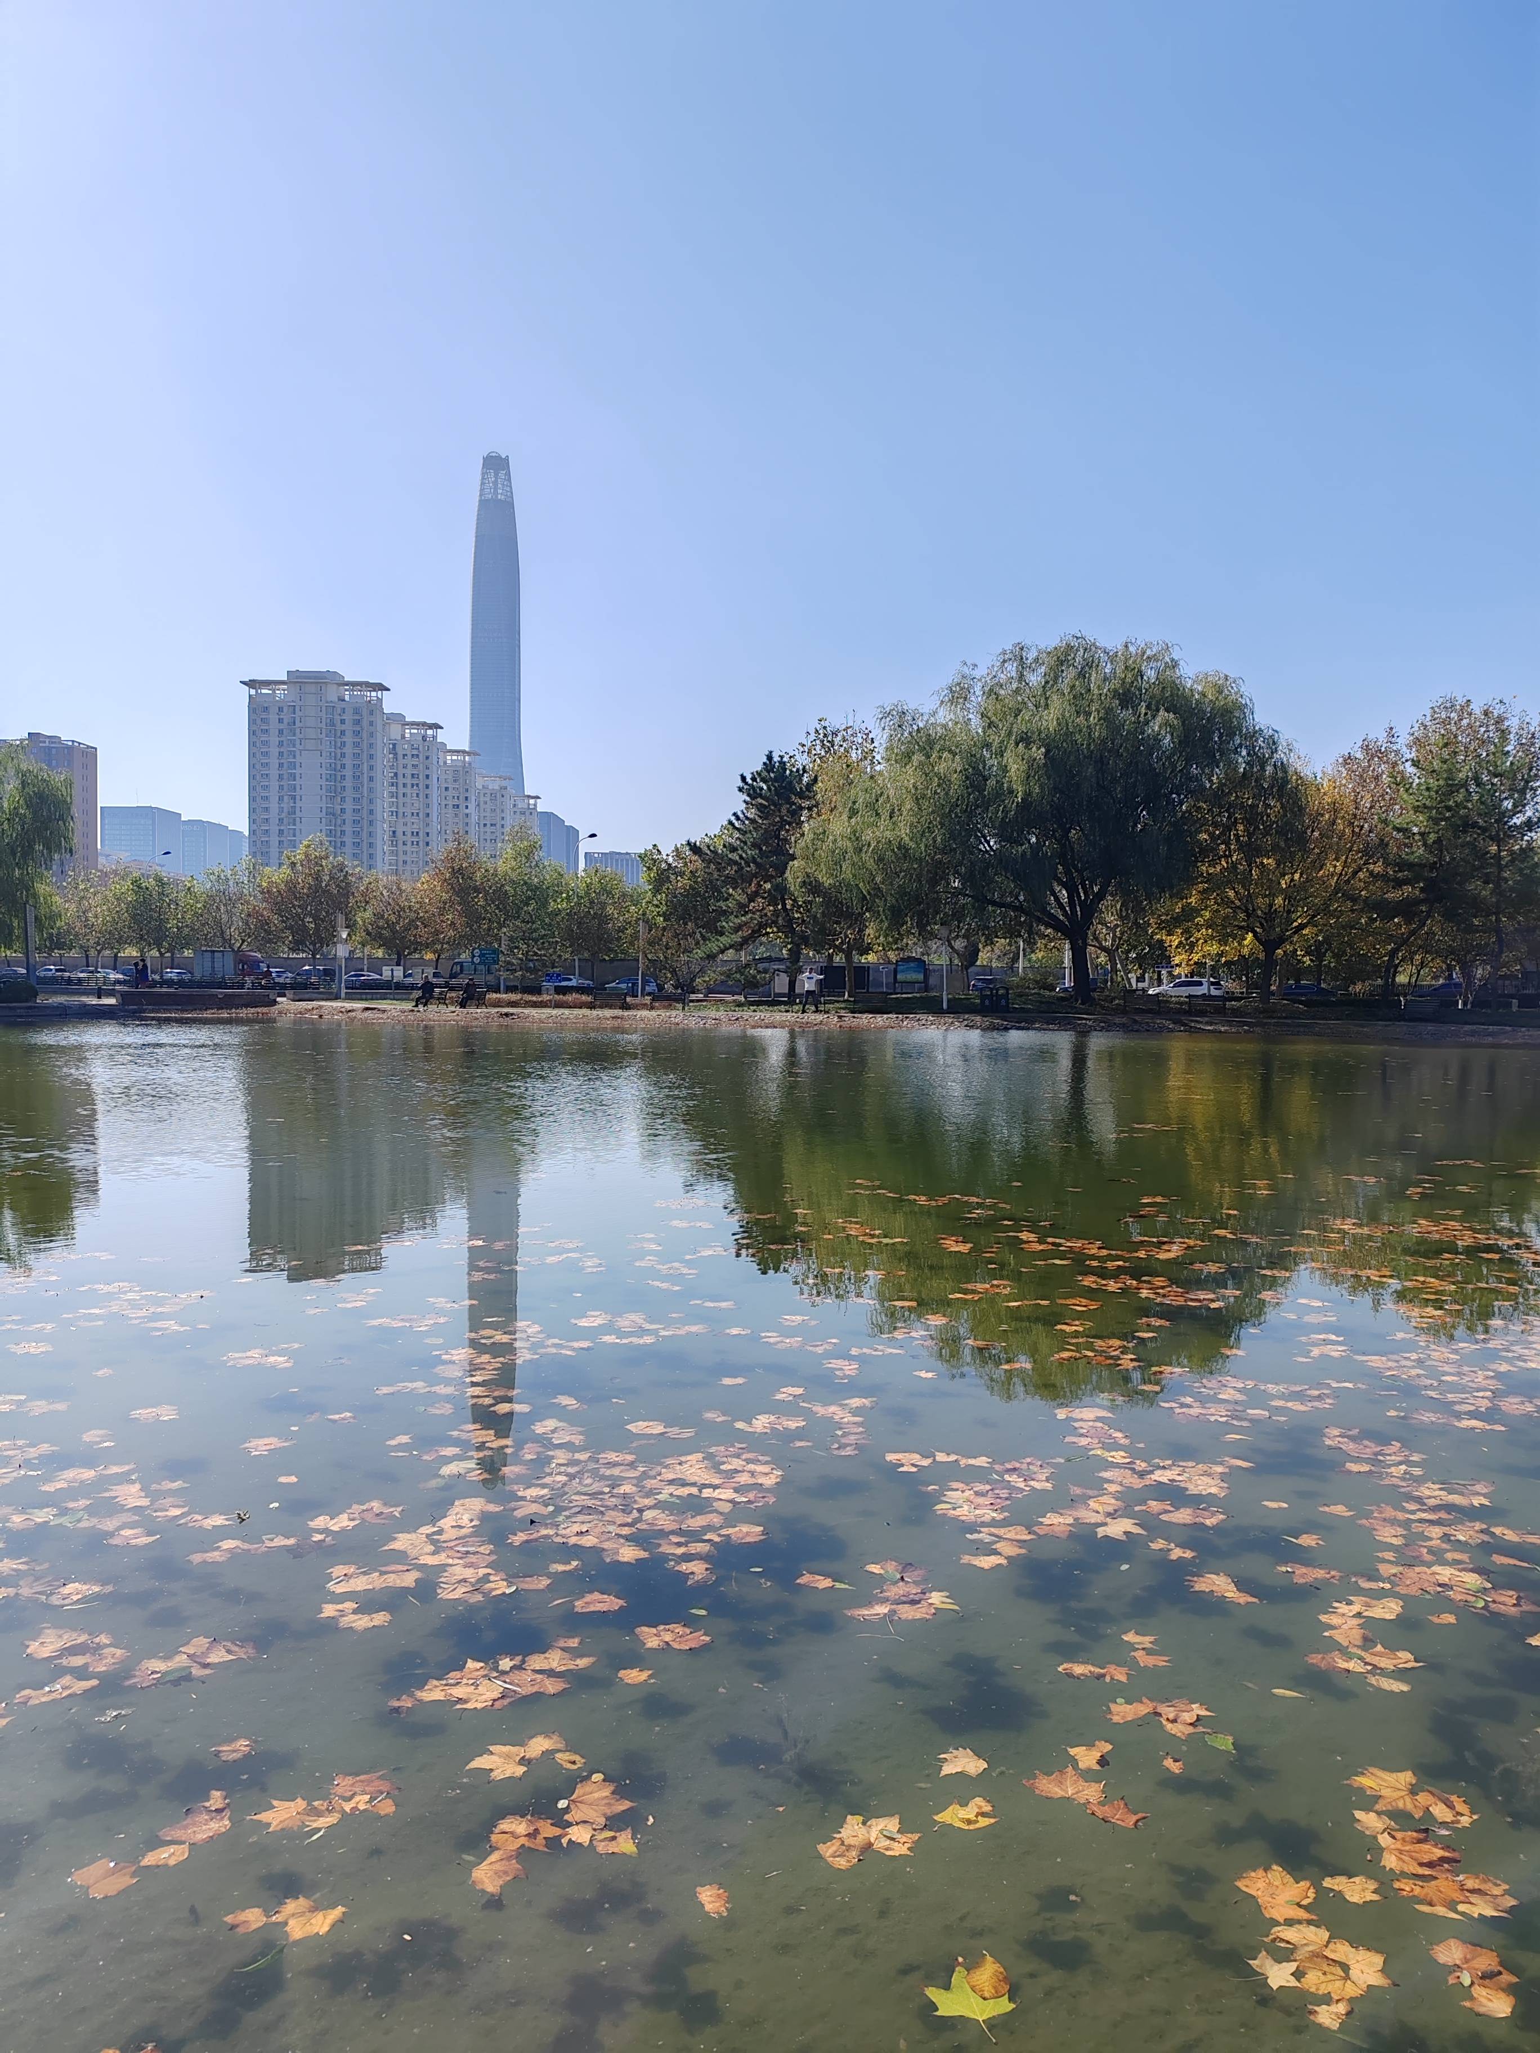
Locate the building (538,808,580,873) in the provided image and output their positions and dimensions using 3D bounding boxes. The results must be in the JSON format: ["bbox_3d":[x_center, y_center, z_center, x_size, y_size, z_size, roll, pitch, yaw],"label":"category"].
[{"bbox_3d":[-145.200,-91.250,1091.786,30.000,114.520,50.000,1,2,0],"label":"building"}]

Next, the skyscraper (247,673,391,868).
[{"bbox_3d":[-119.851,-52.758,423.610,35.500,79.638,18.000,1,2,0],"label":"skyscraper"}]

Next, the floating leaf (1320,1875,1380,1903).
[{"bbox_3d":[1.094,1.608,3.001,0.106,0.020,0.092,1,2,0],"label":"floating leaf"}]

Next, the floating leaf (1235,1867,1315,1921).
[{"bbox_3d":[0.997,1.683,3.112,0.146,0.030,0.172,0,2,-13],"label":"floating leaf"}]

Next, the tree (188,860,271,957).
[{"bbox_3d":[-41.189,-7.770,121.830,6.300,9.694,6.200,1,2,0],"label":"tree"}]

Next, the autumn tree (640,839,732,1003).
[{"bbox_3d":[-3.894,-5.003,75.920,4.900,7.721,4.600,1,2,0],"label":"autumn tree"}]

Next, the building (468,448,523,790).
[{"bbox_3d":[-280.071,-314.537,1623.279,58.000,530.000,58.000,0,2,-10],"label":"building"}]

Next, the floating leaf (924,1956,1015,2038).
[{"bbox_3d":[0.338,1.609,2.686,0.150,0.025,0.220,1,2,0],"label":"floating leaf"}]

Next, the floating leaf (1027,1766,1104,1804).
[{"bbox_3d":[0.637,1.637,3.448,0.160,0.025,0.135,1,2,0],"label":"floating leaf"}]

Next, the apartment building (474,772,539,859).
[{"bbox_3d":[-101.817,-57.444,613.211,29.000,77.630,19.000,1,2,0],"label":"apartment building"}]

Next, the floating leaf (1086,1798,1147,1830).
[{"bbox_3d":[0.719,1.639,3.332,0.122,0.030,0.100,1,2,0],"label":"floating leaf"}]

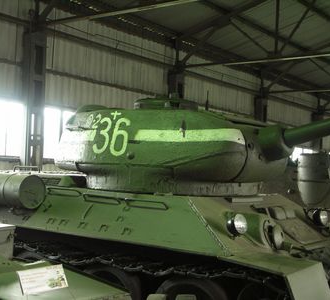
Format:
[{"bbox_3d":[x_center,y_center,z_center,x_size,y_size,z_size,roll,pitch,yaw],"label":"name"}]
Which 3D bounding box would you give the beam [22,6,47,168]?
[{"bbox_3d":[-3.007,-0.511,12.739,0.278,5.449,0.407,0,-4,38],"label":"beam"}]

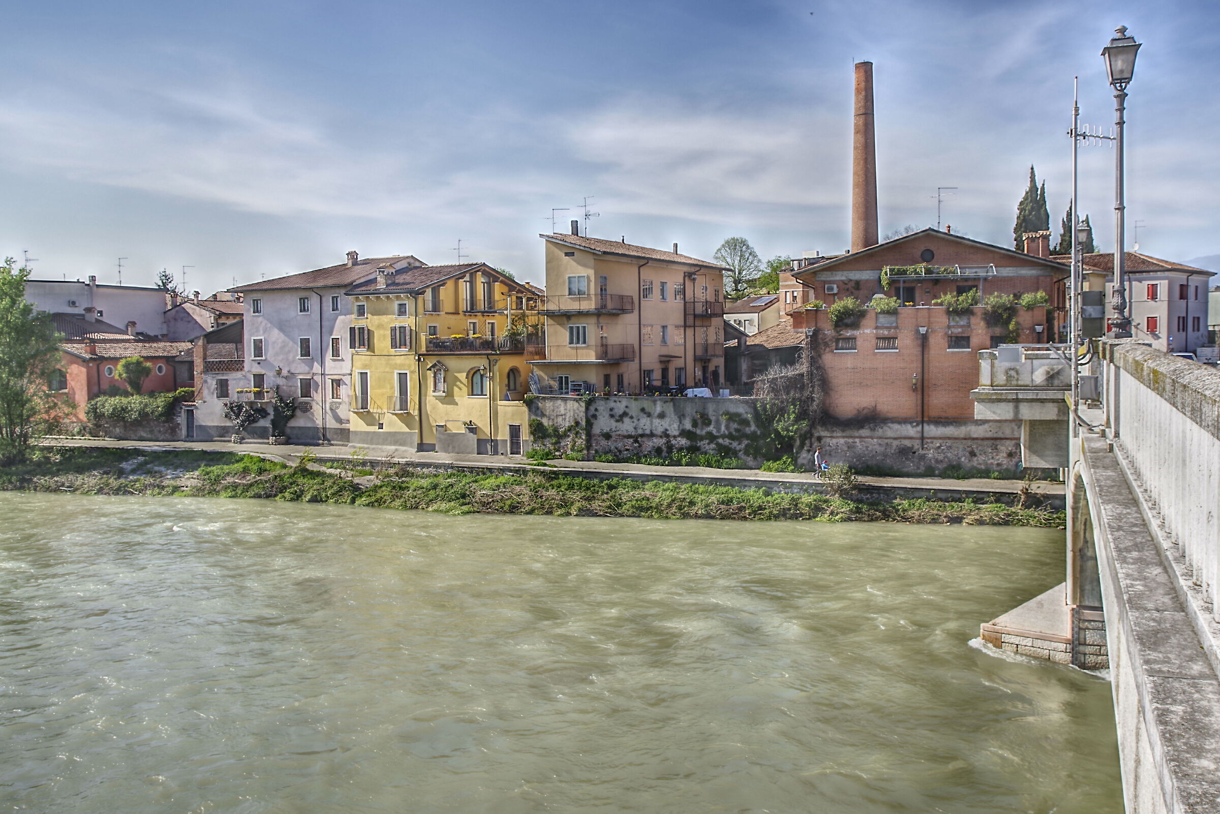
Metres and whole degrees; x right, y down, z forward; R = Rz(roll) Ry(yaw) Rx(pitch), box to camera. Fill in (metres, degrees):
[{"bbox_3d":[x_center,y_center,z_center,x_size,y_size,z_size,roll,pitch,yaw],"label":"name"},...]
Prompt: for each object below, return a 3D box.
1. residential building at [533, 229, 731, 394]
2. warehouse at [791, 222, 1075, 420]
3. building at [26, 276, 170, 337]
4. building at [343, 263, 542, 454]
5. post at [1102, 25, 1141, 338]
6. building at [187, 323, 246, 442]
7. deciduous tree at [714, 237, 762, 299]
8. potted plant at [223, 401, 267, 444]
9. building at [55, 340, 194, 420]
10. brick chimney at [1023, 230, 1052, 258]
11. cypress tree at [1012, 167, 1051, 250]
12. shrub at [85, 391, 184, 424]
[{"bbox_3d":[2.161,-6.515,81.071,6.500,11.300,19.500,1,3,31],"label":"residential building"},{"bbox_3d":[18.970,-5.020,67.336,15.200,10.750,15.000,0,3,14],"label":"warehouse"},{"bbox_3d":[-56.843,-7.043,117.975,8.500,11.400,18.500,1,3,24],"label":"building"},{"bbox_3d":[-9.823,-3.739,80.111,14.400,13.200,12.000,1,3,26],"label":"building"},{"bbox_3d":[5.867,-2.583,12.884,0.400,3.580,0.400,0,3,15],"label":"post"},{"bbox_3d":[-30.414,-2.231,89.997,5.500,9.400,5.600,1,3,20],"label":"building"},{"bbox_3d":[12.741,-10.182,111.624,5.200,13.500,5.200,0,3,0],"label":"deciduous tree"},{"bbox_3d":[-27.933,1.155,85.769,3.300,3.150,1.300,1,3,18],"label":"potted plant"},{"bbox_3d":[-43.015,-2.360,96.295,7.600,6.350,9.800,2,4,32],"label":"building"},{"bbox_3d":[25.537,-9.577,66.598,1.600,2.050,1.100,0,3,14],"label":"brick chimney"},{"bbox_3d":[37.627,-12.300,99.504,3.400,18.700,3.400,0,3,0],"label":"cypress tree"},{"bbox_3d":[-37.785,0.049,88.913,8.600,2.650,1.900,0,3,14],"label":"shrub"}]

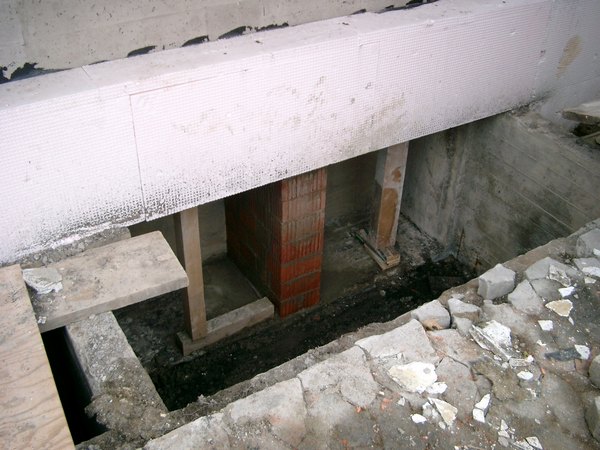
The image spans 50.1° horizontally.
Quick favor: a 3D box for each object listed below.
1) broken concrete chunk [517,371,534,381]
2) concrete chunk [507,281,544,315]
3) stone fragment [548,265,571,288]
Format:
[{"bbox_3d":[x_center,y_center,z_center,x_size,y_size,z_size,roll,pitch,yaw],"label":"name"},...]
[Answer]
[{"bbox_3d":[0.724,0.483,2.059,0.050,0.015,0.029,4,32,5],"label":"broken concrete chunk"},{"bbox_3d":[0.837,0.265,2.388,0.120,0.050,0.160,1,31,-1],"label":"concrete chunk"},{"bbox_3d":[1.017,0.200,2.510,0.072,0.040,0.105,1,31,-1],"label":"stone fragment"}]

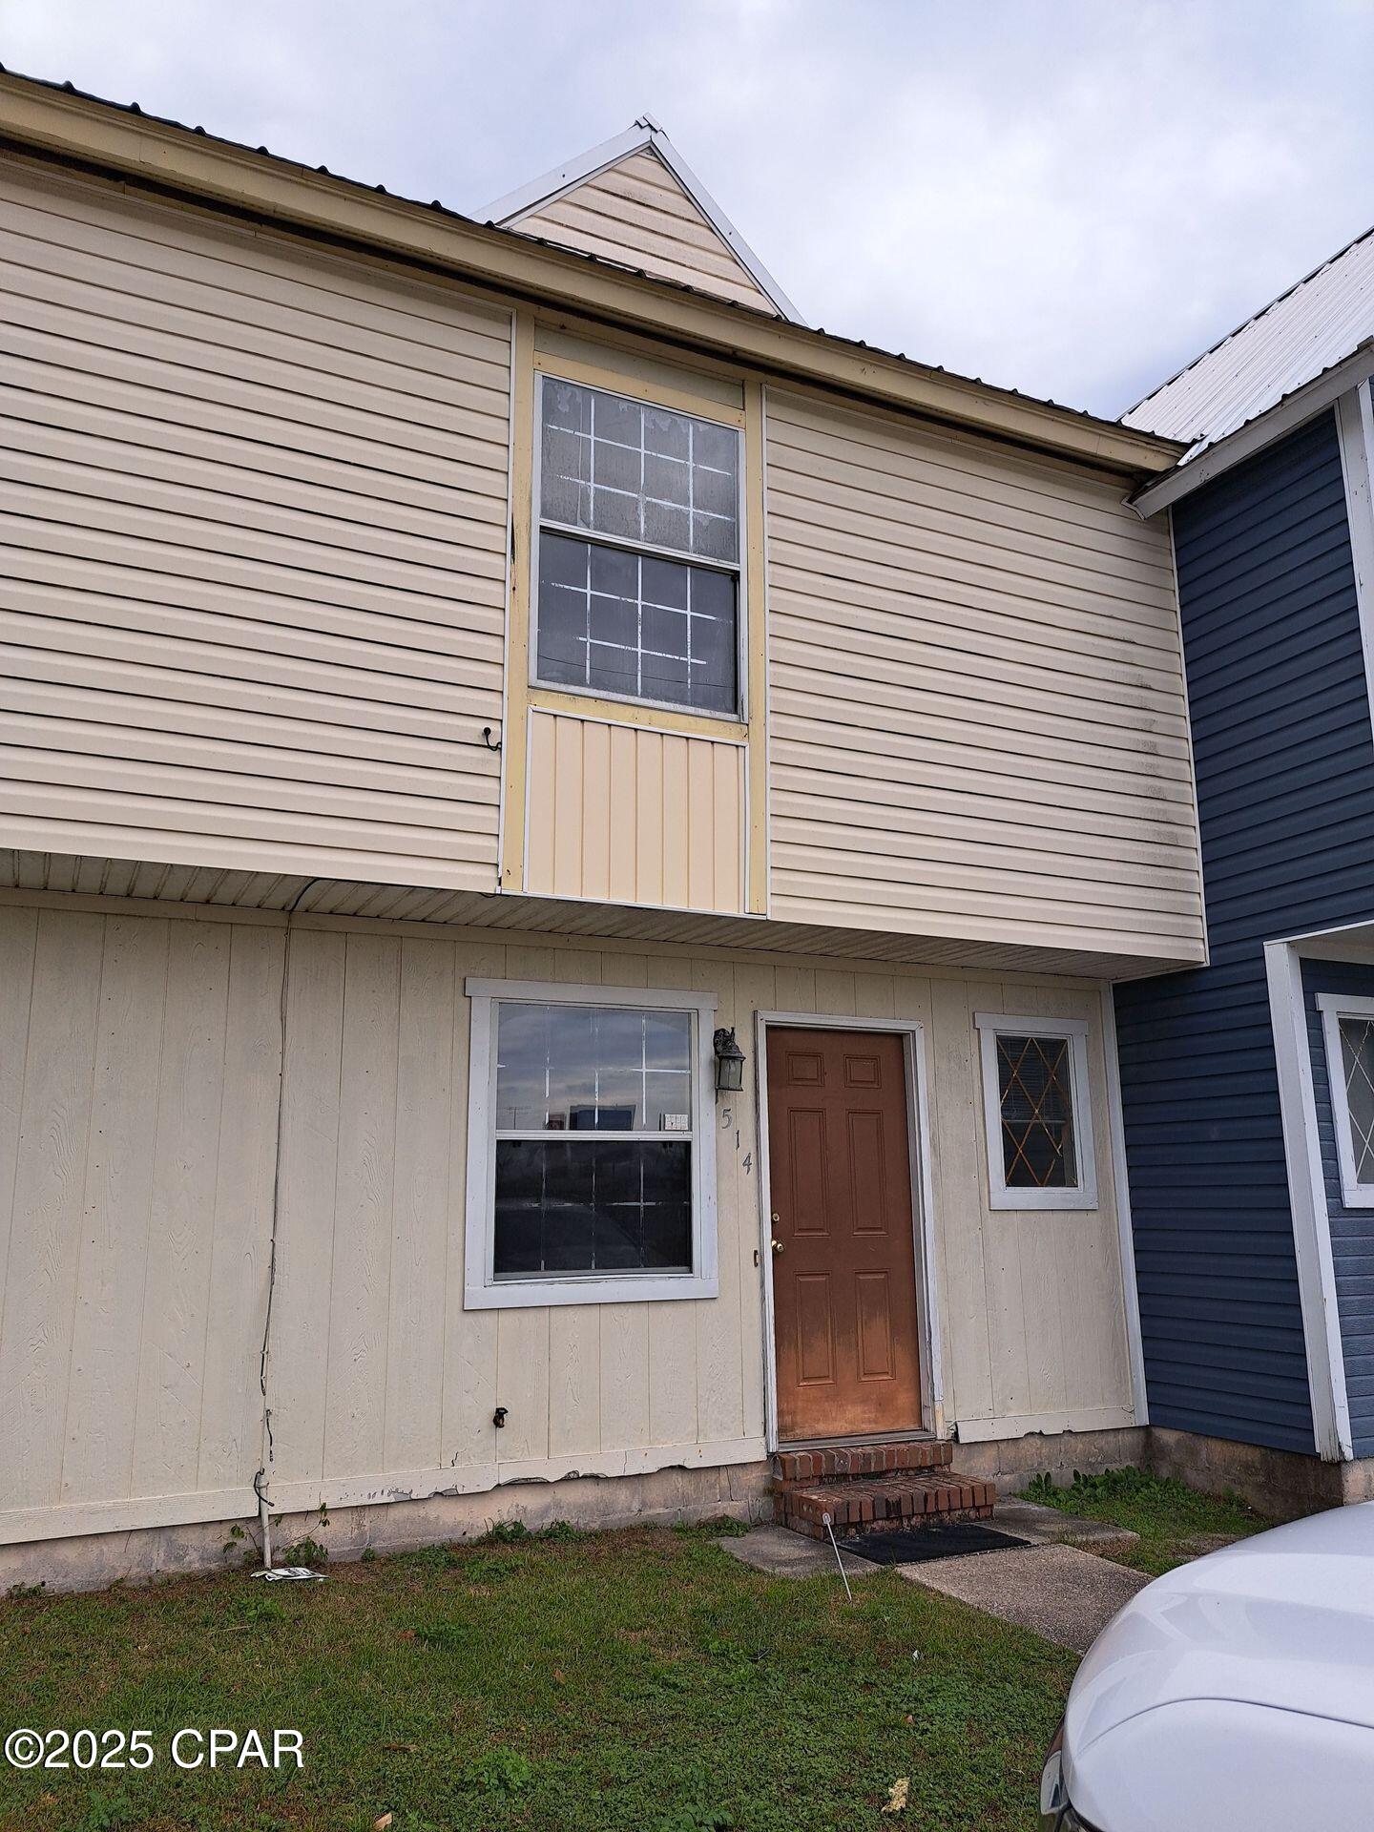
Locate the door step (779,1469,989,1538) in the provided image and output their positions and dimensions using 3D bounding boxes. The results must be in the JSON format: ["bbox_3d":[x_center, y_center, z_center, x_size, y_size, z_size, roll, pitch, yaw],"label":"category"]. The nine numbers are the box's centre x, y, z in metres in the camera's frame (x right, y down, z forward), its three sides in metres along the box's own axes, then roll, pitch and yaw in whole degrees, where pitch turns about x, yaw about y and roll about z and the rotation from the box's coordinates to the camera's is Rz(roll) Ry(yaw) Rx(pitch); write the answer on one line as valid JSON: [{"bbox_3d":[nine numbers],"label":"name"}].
[{"bbox_3d":[0.937,2.764,5.982,0.935,0.163,0.436,5,-13,-25],"label":"door step"}]

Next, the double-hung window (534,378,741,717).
[{"bbox_3d":[-0.208,-1.678,5.853,1.071,1.521,0.080,5,-13,-25],"label":"double-hung window"}]

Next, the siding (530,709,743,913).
[{"bbox_3d":[-0.206,-0.443,5.586,1.055,0.801,0.050,5,-13,-25],"label":"siding"}]

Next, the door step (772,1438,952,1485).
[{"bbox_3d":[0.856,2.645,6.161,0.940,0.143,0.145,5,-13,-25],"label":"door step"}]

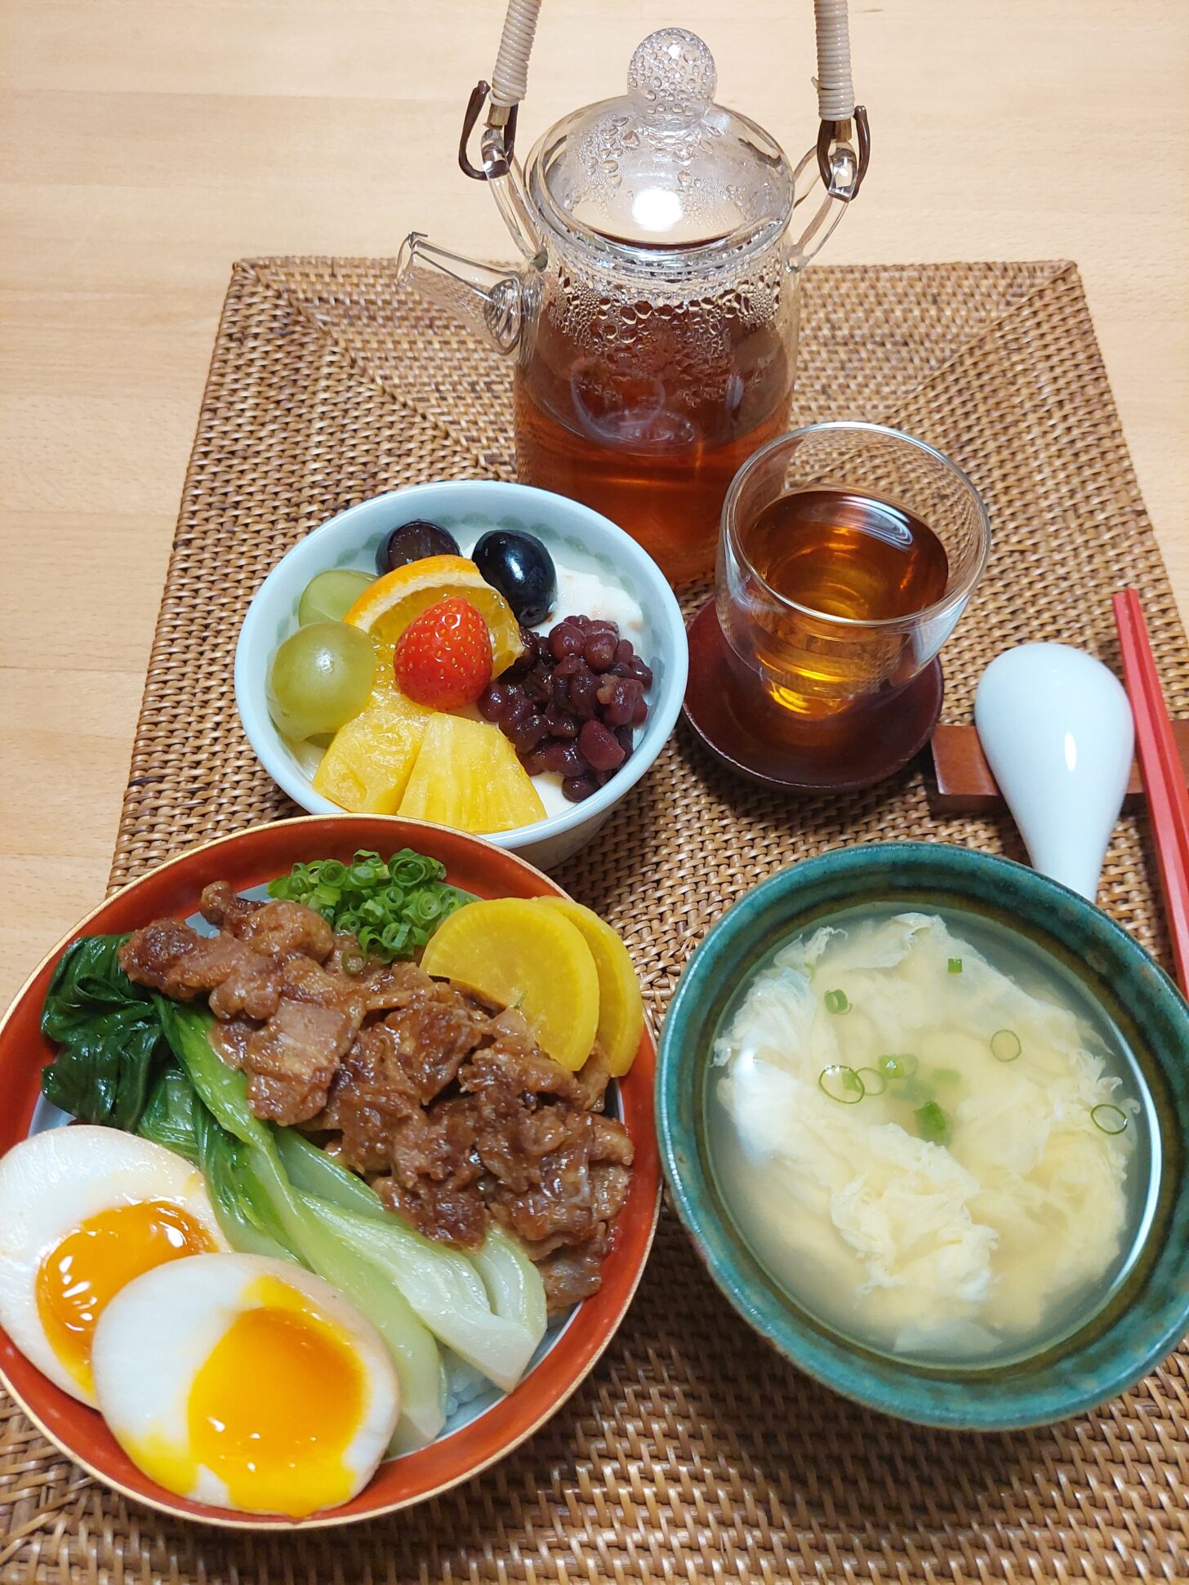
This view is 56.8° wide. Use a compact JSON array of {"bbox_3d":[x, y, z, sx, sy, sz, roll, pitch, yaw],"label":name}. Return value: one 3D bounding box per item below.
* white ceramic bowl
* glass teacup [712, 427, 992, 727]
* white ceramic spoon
[{"bbox_3d":[-0.036,-0.025,0.327,0.123,0.059,0.123,0,62,0],"label":"white ceramic bowl"},{"bbox_3d":[0.068,-0.053,0.318,0.069,0.076,0.069,0,62,0],"label":"glass teacup"},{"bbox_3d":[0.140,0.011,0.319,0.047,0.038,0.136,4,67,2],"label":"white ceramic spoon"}]

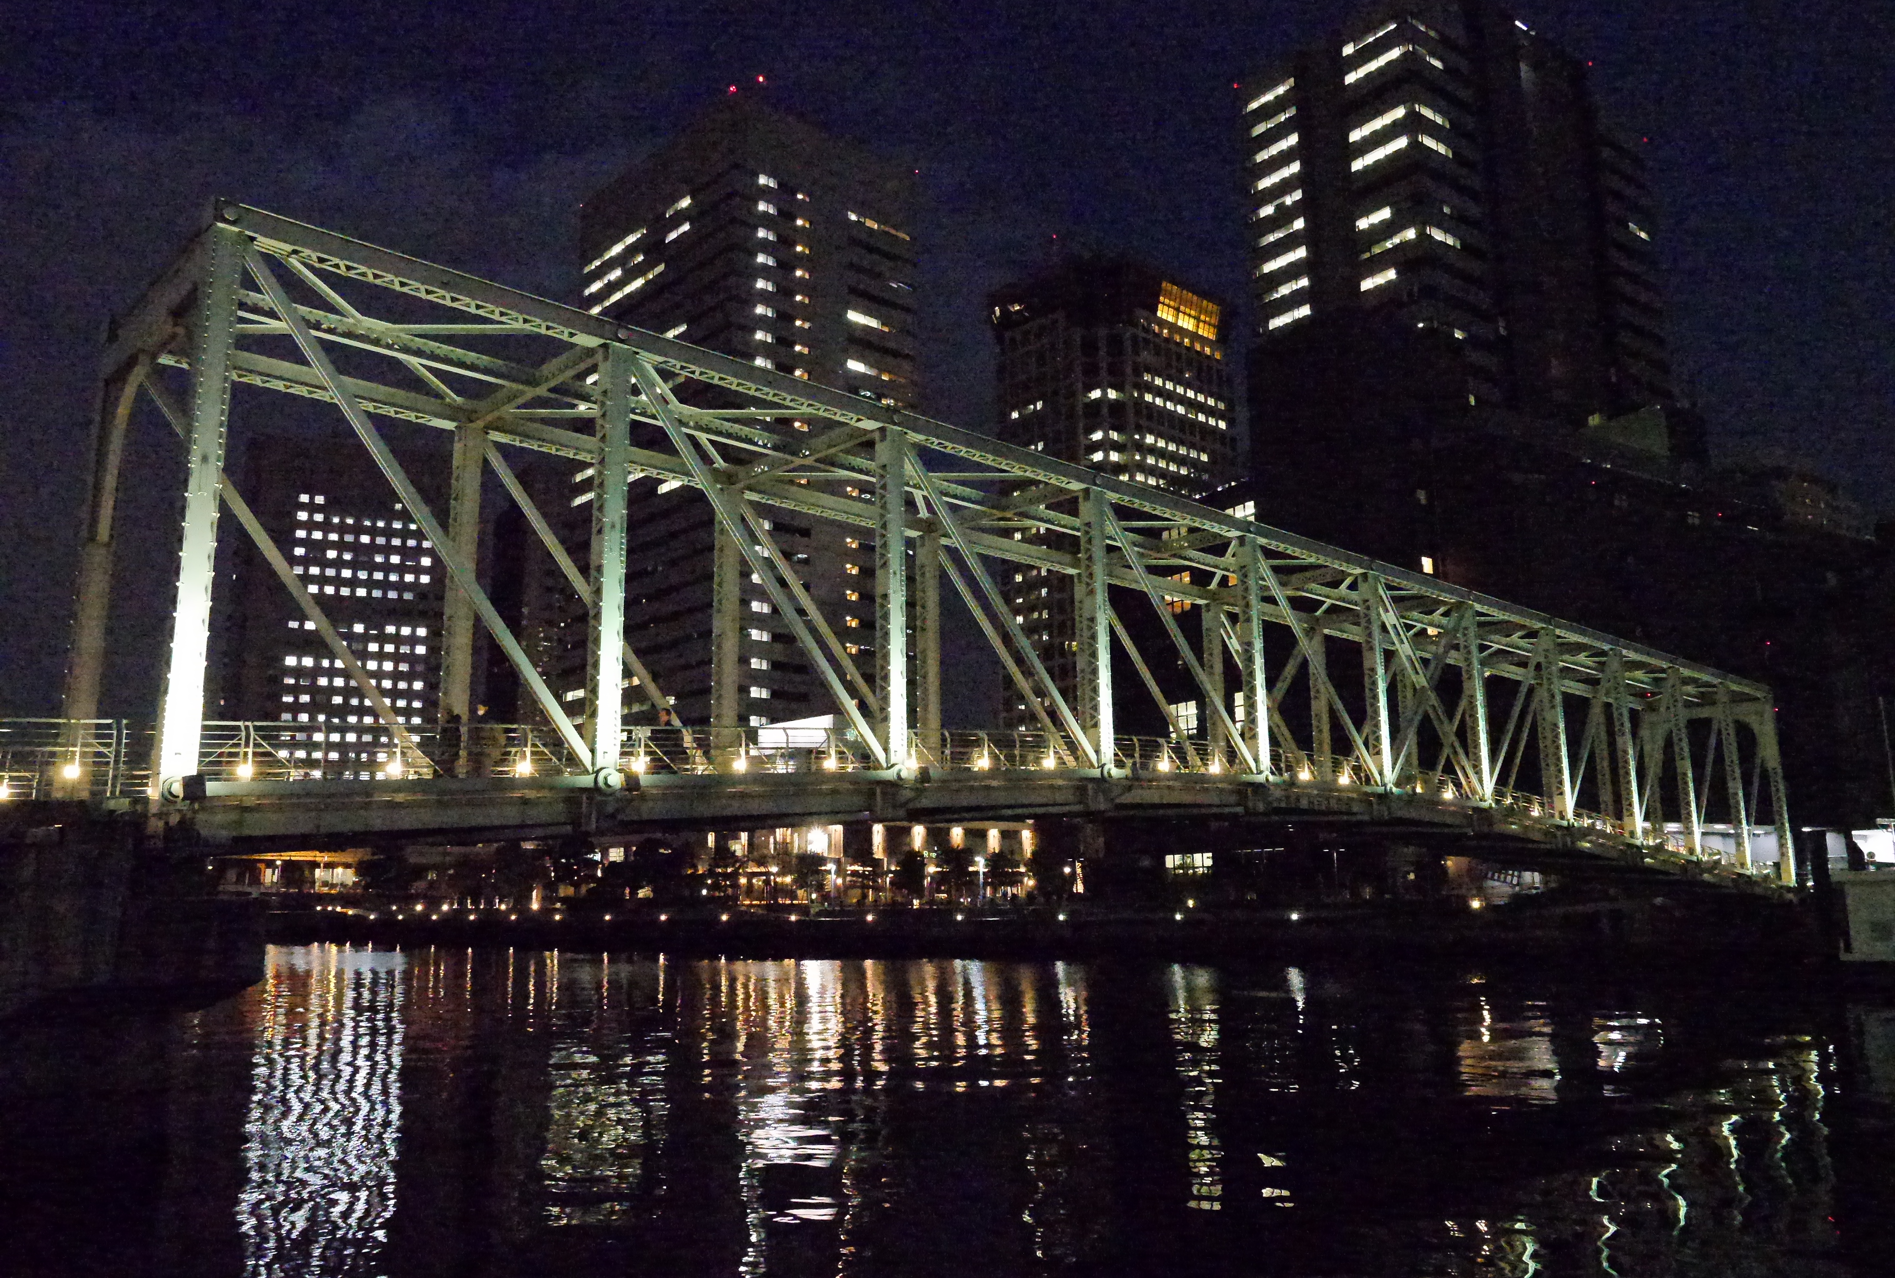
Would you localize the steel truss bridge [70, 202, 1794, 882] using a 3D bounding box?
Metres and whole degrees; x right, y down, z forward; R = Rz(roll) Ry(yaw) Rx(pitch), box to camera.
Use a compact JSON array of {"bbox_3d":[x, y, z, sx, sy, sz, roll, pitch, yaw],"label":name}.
[{"bbox_3d":[12.596,2.887,41.122,66.800,9.240,6.200,9,-14,-42],"label":"steel truss bridge"}]

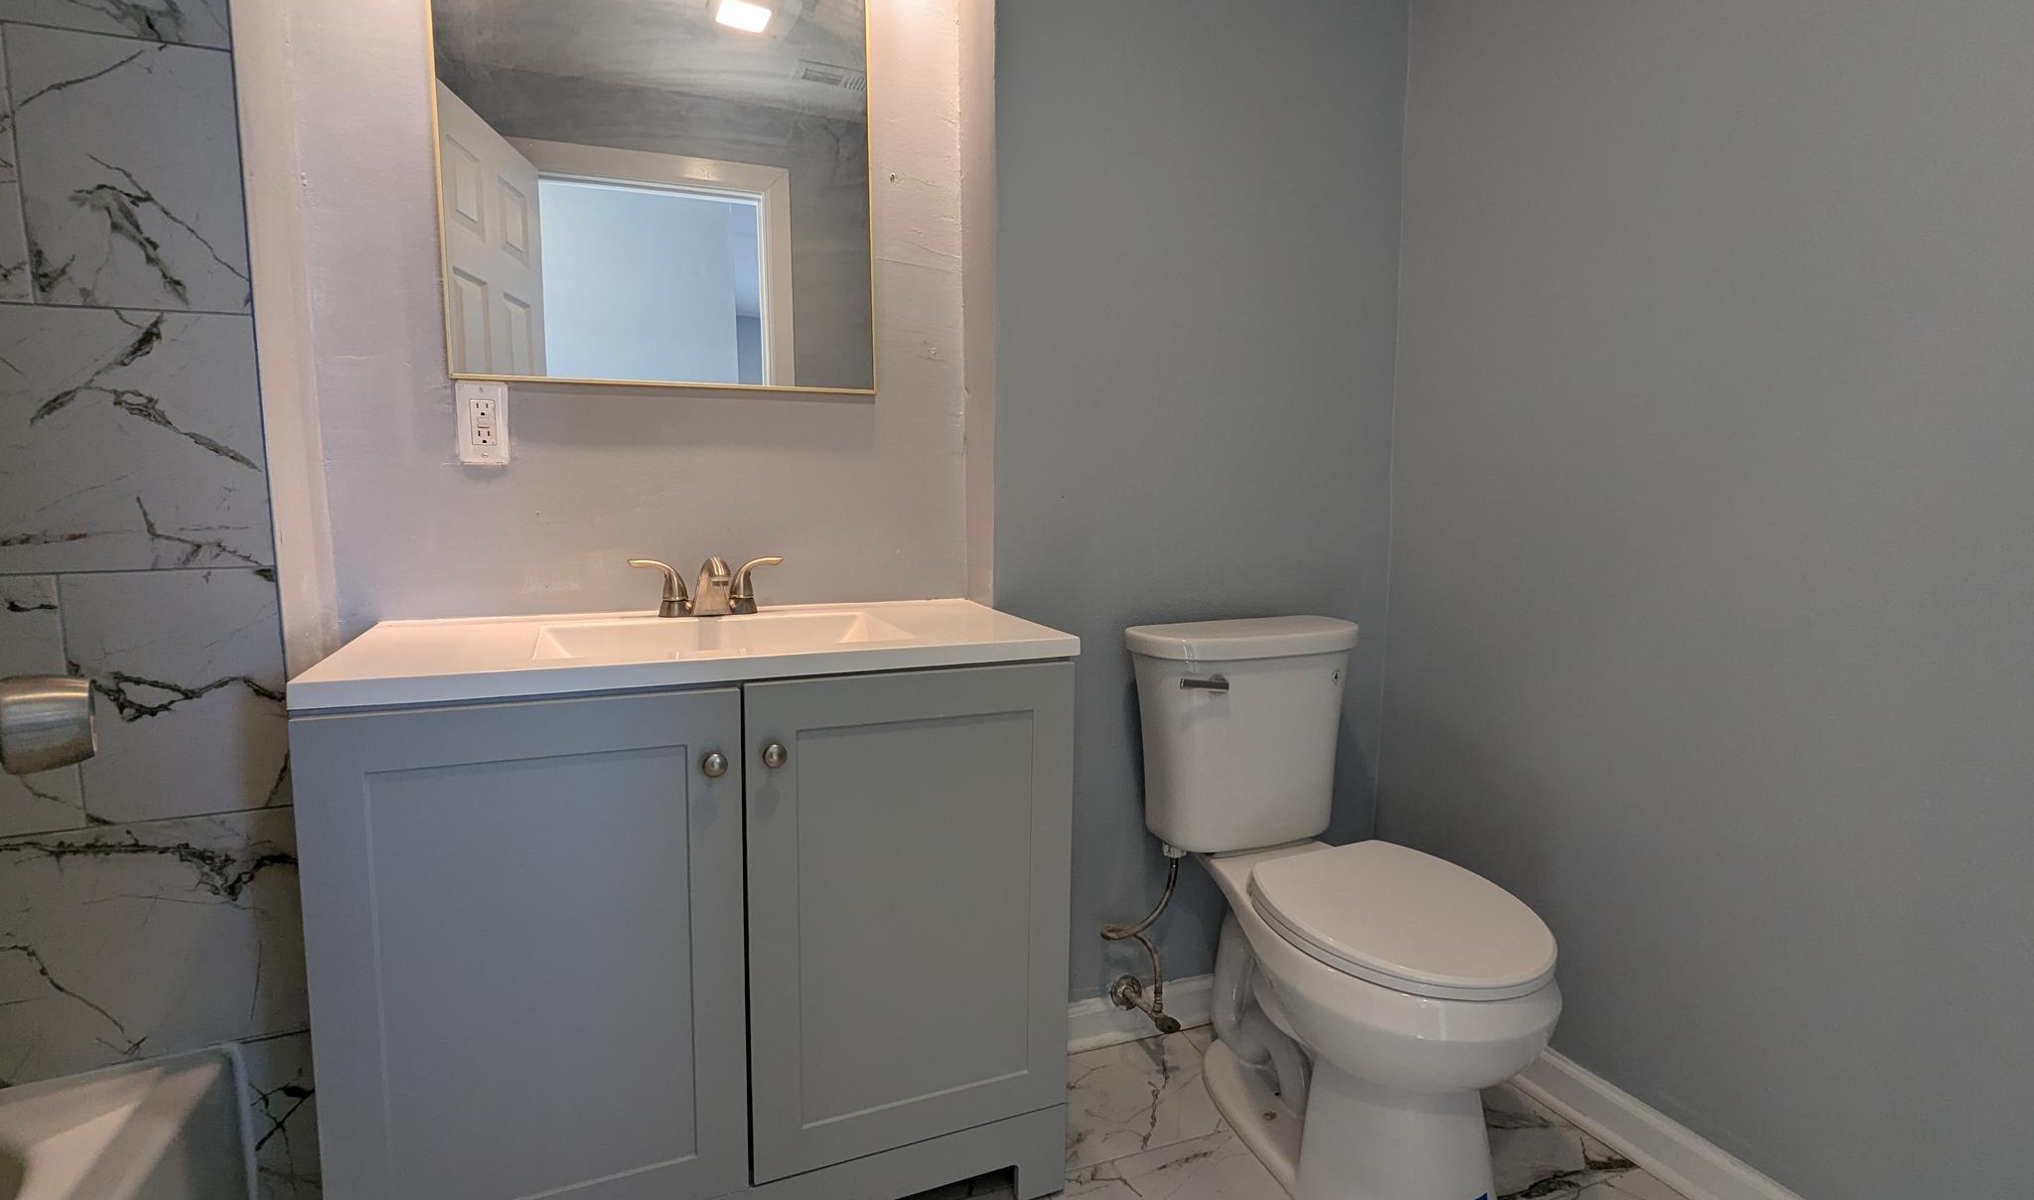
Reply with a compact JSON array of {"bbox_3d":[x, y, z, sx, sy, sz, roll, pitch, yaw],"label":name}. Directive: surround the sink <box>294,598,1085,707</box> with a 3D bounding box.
[{"bbox_3d":[-0.420,0.057,1.355,0.915,0.030,0.459,-2,7,-24],"label":"sink"}]

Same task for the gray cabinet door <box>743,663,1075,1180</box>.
[{"bbox_3d":[-0.134,0.429,1.296,0.458,0.672,0.021,-2,7,-24],"label":"gray cabinet door"}]

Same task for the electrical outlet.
[{"bbox_3d":[-0.793,-0.264,1.399,0.071,0.117,0.009,-2,7,-24],"label":"electrical outlet"}]

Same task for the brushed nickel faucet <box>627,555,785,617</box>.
[{"bbox_3d":[-0.478,-0.018,1.473,0.224,0.091,0.129,-2,7,-24],"label":"brushed nickel faucet"}]

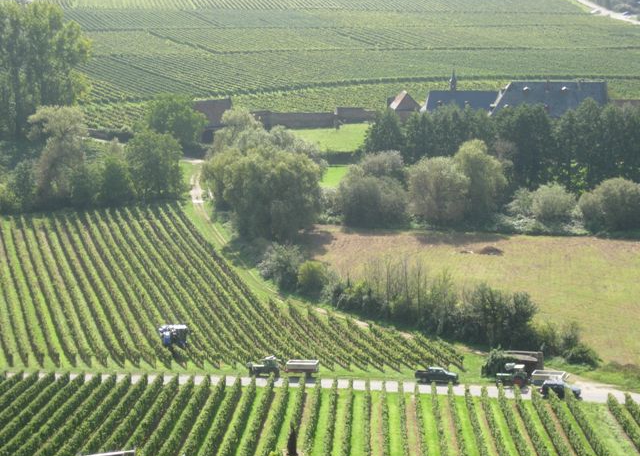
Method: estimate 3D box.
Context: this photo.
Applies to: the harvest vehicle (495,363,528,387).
[{"bbox_3d":[23.343,17.969,254.000,3.850,2.500,1.900,1,10,9],"label":"harvest vehicle"}]

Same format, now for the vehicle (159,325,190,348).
[{"bbox_3d":[-18.934,14.620,271.500,2.700,3.400,5.000,-2,10,-12],"label":"vehicle"}]

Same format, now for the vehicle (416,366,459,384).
[{"bbox_3d":[14.405,18.181,257.000,5.100,1.750,1.850,1,10,8],"label":"vehicle"}]

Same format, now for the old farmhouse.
[{"bbox_3d":[43.574,-29.538,510.000,52.500,13.500,16.000,0,9,-3],"label":"old farmhouse"}]

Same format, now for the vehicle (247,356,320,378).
[{"bbox_3d":[-4.426,17.519,260.500,8.900,2.500,2.000,1,10,8],"label":"vehicle"}]

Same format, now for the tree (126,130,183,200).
[{"bbox_3d":[-31.845,-11.545,402.000,10.600,14.000,10.400,0,9,0],"label":"tree"}]

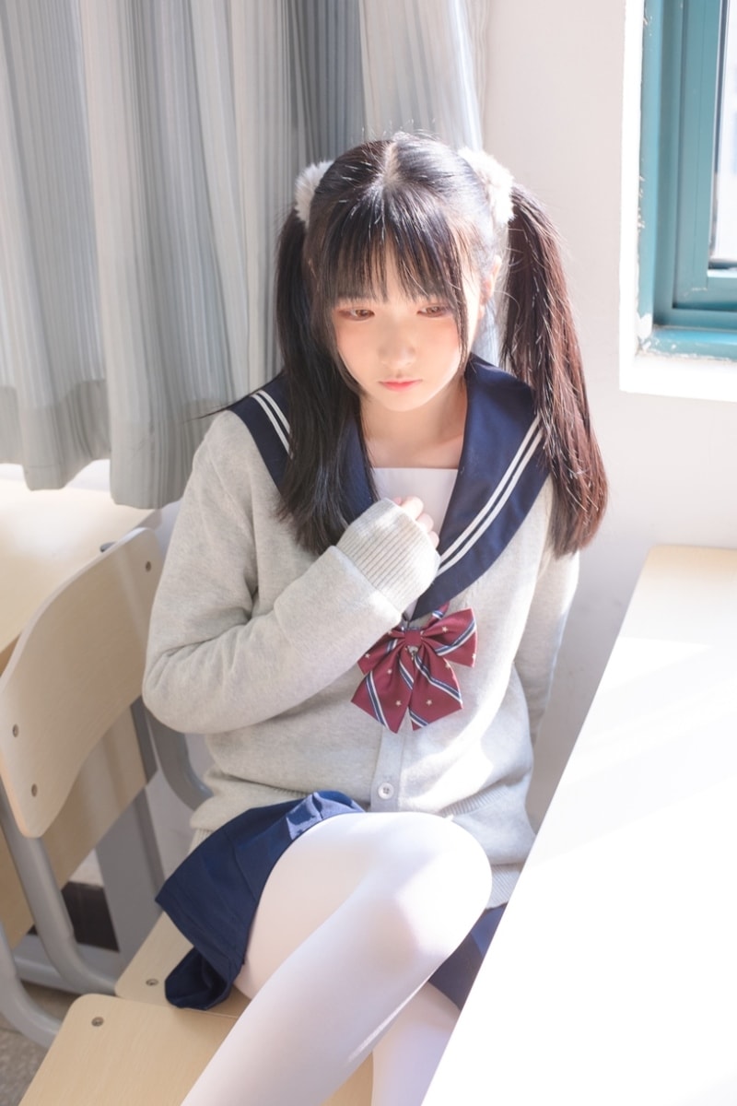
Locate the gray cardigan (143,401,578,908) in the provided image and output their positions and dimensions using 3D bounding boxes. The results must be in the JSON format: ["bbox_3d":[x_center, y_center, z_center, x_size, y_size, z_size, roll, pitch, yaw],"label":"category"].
[{"bbox_3d":[-0.009,0.105,2.360,0.440,0.510,0.340,-10,35,-11],"label":"gray cardigan"}]

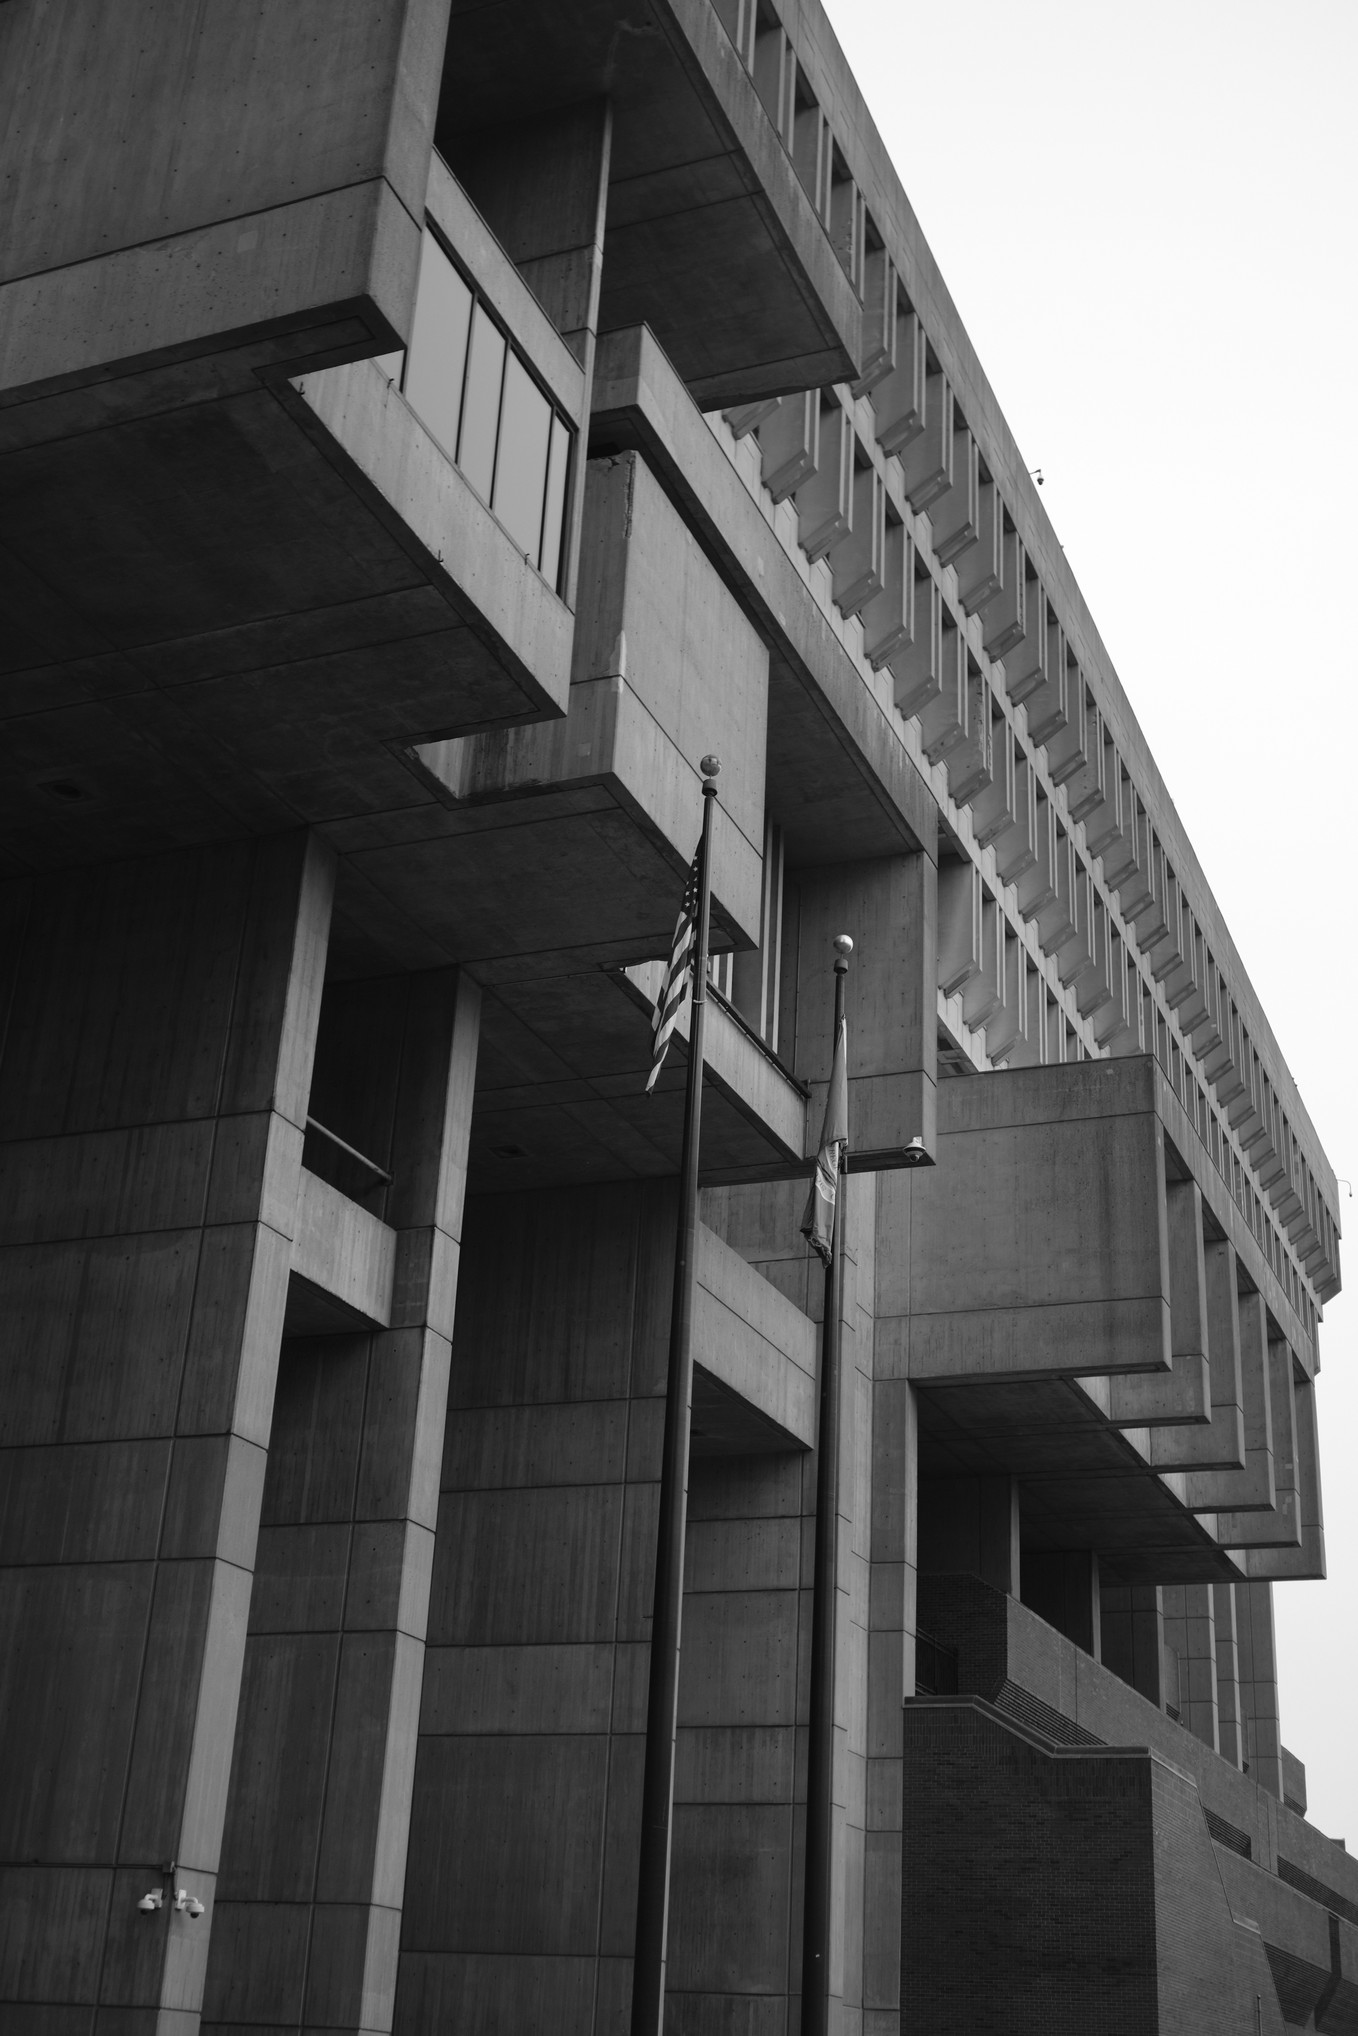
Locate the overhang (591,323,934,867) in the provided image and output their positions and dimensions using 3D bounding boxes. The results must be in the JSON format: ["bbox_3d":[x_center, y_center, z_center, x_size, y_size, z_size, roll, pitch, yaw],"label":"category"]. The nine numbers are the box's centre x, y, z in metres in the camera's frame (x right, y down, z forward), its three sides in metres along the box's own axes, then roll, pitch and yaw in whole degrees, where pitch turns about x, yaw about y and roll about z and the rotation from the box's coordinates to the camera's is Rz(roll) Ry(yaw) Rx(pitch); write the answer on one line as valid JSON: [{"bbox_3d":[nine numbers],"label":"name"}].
[{"bbox_3d":[0.965,-6.088,38.560,2.664,1.465,14.308,-7,-26,21],"label":"overhang"}]

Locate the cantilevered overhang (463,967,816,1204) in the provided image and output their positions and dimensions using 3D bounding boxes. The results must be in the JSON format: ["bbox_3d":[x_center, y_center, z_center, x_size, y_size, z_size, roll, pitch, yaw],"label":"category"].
[{"bbox_3d":[-1.935,0.708,39.356,5.772,1.288,8.414,-7,-26,21],"label":"cantilevered overhang"}]

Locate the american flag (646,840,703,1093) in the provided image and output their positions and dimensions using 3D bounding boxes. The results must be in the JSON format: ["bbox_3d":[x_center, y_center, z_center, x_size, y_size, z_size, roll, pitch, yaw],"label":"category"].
[{"bbox_3d":[-0.022,-0.624,25.071,0.600,3.060,0.350,3,-24,1],"label":"american flag"}]

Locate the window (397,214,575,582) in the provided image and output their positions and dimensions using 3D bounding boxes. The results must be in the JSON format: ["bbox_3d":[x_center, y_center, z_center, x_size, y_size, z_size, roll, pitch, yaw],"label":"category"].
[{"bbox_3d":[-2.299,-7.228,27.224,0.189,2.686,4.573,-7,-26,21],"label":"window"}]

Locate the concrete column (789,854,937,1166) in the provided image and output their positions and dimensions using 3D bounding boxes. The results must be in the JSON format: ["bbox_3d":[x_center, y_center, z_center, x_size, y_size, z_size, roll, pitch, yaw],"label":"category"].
[{"bbox_3d":[3.409,-0.091,42.581,2.498,5.916,0.877,-7,-26,21],"label":"concrete column"}]

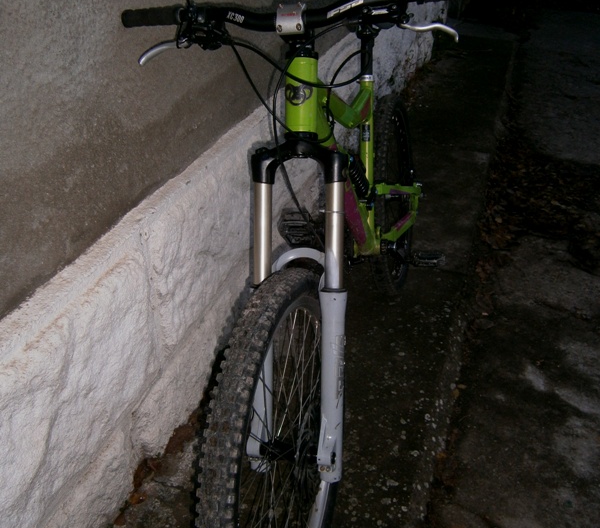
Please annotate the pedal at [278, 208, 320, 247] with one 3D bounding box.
[{"bbox_3d":[-0.003,-0.086,1.572,0.097,0.028,0.092,3,44,18],"label":"pedal"}]

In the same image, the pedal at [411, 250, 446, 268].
[{"bbox_3d":[0.386,-0.011,1.800,0.097,0.028,0.092,3,17,18],"label":"pedal"}]

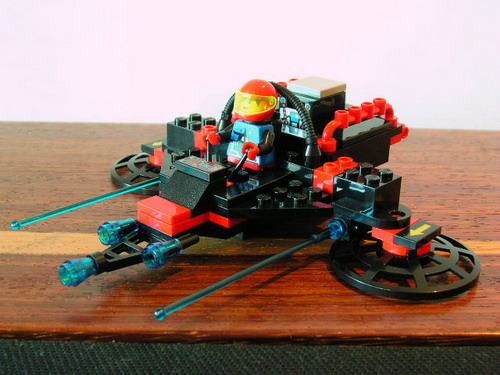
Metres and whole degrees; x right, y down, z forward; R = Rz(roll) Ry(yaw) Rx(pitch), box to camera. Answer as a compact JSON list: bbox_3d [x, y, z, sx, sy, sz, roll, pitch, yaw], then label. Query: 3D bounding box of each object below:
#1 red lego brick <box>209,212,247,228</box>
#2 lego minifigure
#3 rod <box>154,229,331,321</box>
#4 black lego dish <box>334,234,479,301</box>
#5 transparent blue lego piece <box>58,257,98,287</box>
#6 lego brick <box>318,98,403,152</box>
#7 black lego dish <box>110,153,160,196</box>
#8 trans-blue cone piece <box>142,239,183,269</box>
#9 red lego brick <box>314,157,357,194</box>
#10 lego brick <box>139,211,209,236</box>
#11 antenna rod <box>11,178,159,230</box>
[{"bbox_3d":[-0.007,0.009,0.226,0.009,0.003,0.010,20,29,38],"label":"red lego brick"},{"bbox_3d":[0.000,-0.020,0.240,0.024,0.033,0.020,20,29,38],"label":"lego minifigure"},{"bbox_3d":[0.001,0.023,0.201,0.003,0.003,0.072,20,29,38],"label":"rod"},{"bbox_3d":[0.050,0.021,0.227,0.048,0.007,0.048,1,22,0],"label":"black lego dish"},{"bbox_3d":[-0.049,0.024,0.202,0.008,0.008,0.011,19,29,38],"label":"transparent blue lego piece"},{"bbox_3d":[0.041,-0.025,0.260,0.007,0.013,0.046,20,29,38],"label":"lego brick"},{"bbox_3d":[-0.034,-0.009,0.296,0.048,0.007,0.048,1,22,0],"label":"black lego dish"},{"bbox_3d":[-0.025,0.019,0.209,0.008,0.008,0.011,19,29,38],"label":"trans-blue cone piece"},{"bbox_3d":[0.029,-0.003,0.237,0.008,0.011,0.016,20,29,38],"label":"red lego brick"},{"bbox_3d":[-0.024,0.009,0.224,0.016,0.003,0.016,20,29,38],"label":"lego brick"},{"bbox_3d":[-0.051,0.003,0.247,0.003,0.003,0.072,20,29,38],"label":"antenna rod"}]

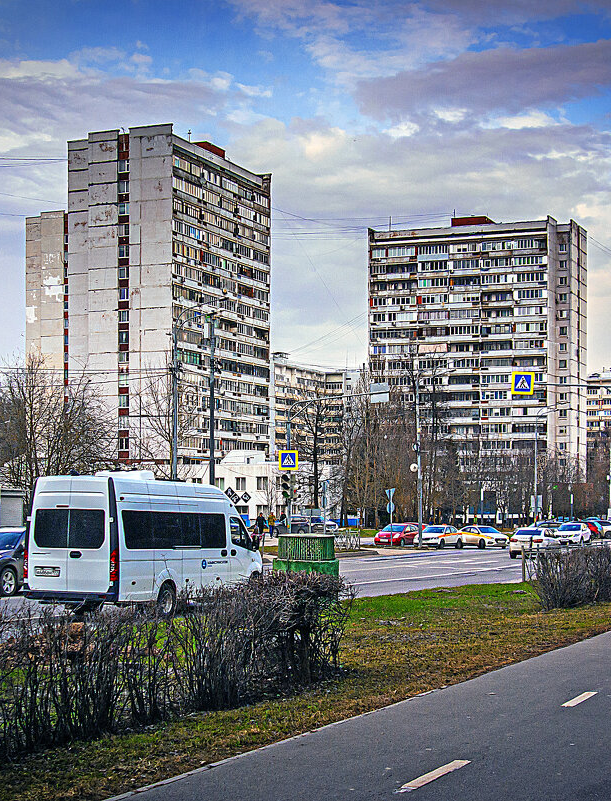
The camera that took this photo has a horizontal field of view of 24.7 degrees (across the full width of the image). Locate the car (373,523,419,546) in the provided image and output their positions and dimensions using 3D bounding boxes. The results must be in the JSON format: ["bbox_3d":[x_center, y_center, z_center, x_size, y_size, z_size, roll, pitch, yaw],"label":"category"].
[{"bbox_3d":[5.950,8.644,90.000,1.740,1.500,4.400,-2,-4,27],"label":"car"}]

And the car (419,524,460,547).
[{"bbox_3d":[8.554,8.767,89.578,1.740,1.480,4.420,-2,-5,25],"label":"car"}]

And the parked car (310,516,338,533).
[{"bbox_3d":[0.300,9.869,109.000,4.550,1.650,1.840,-3,-5,38],"label":"parked car"}]

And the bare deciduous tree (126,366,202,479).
[{"bbox_3d":[-7.265,2.771,72.029,4.000,9.500,4.000,0,-5,-6],"label":"bare deciduous tree"}]

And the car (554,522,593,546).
[{"bbox_3d":[18.500,9.212,97.000,1.820,1.630,4.450,-2,-4,25],"label":"car"}]

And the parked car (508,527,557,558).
[{"bbox_3d":[11.163,6.952,67.853,1.760,1.490,4.410,-2,-5,21],"label":"parked car"}]

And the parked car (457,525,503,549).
[{"bbox_3d":[11.470,8.767,89.578,1.750,1.480,4.420,2,-5,-19],"label":"parked car"}]

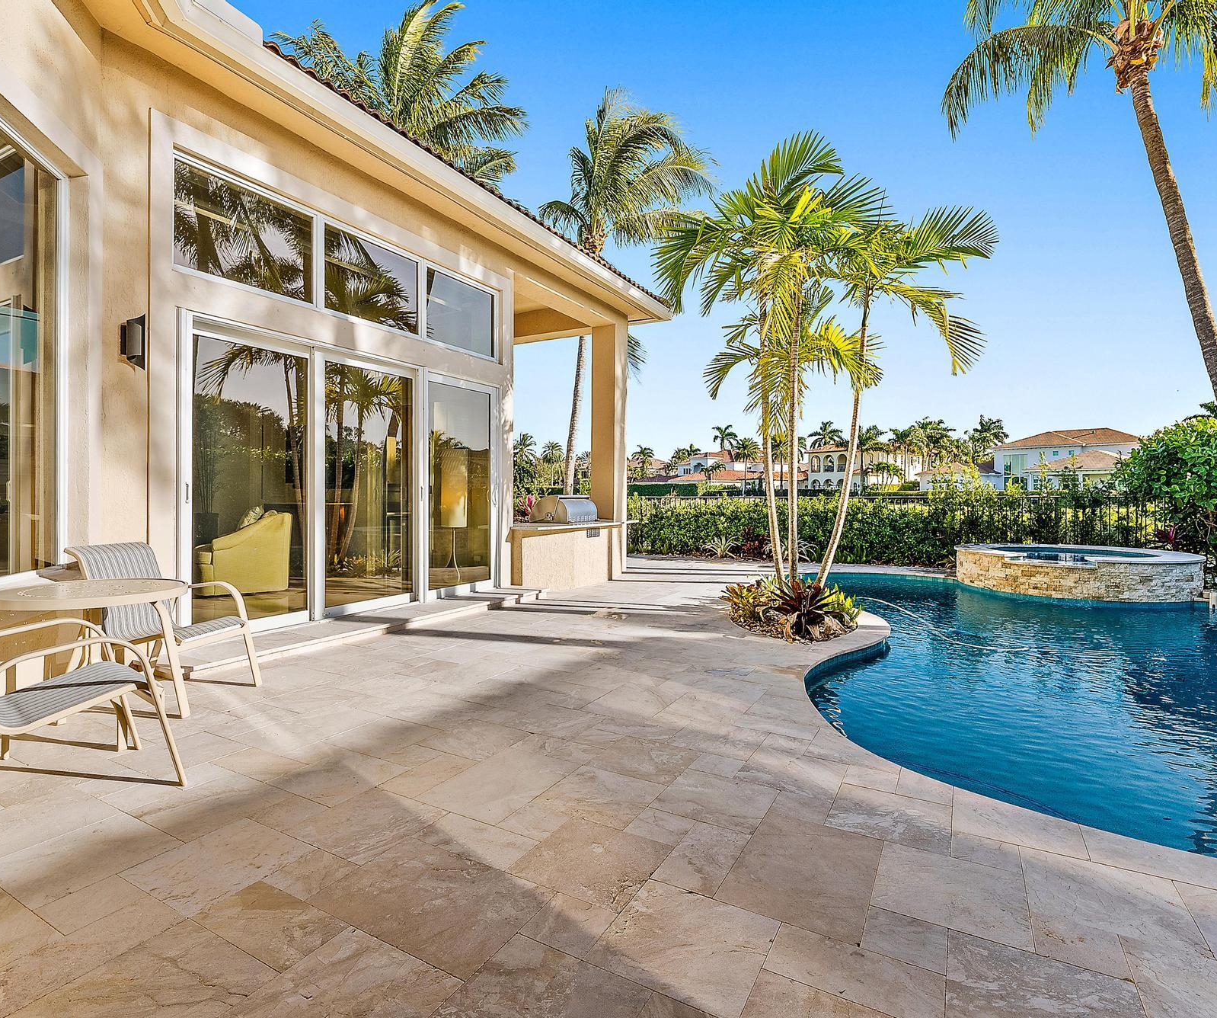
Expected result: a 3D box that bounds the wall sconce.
[{"bbox_3d":[-3.270,-1.152,4.082,0.110,0.350,0.125,1,1,32],"label":"wall sconce"}]

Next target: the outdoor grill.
[{"bbox_3d":[-0.627,0.000,8.590,0.640,0.400,0.770,1,1,32],"label":"outdoor grill"}]

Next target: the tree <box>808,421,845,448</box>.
[{"bbox_3d":[37.953,-8.480,103.000,6.000,13.200,6.000,0,1,0],"label":"tree"}]

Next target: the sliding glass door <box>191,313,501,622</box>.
[{"bbox_3d":[-2.249,-0.237,5.814,0.130,2.450,3.380,1,1,32],"label":"sliding glass door"}]

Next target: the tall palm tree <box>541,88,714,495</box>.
[{"bbox_3d":[0.505,-4.964,15.439,4.500,11.800,4.500,0,1,0],"label":"tall palm tree"}]

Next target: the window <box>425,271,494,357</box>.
[{"bbox_3d":[-1.673,-2.249,6.860,0.100,0.857,1.118,1,1,32],"label":"window"}]

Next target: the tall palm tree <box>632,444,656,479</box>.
[{"bbox_3d":[5.126,-4.533,84.950,3.600,9.200,3.600,0,1,0],"label":"tall palm tree"}]

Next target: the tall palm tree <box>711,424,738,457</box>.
[{"bbox_3d":[20.269,-8.170,103.000,4.400,12.600,4.400,0,1,0],"label":"tall palm tree"}]

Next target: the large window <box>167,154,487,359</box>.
[{"bbox_3d":[-2.298,-2.229,5.857,0.100,0.851,3.482,1,1,32],"label":"large window"}]

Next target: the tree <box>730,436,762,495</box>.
[{"bbox_3d":[18.554,-5.703,80.000,4.000,7.900,4.000,0,1,0],"label":"tree"}]

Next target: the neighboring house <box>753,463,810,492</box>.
[{"bbox_3d":[24.954,-4.317,86.000,9.000,5.000,8.000,0,1,11],"label":"neighboring house"}]

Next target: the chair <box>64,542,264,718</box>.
[{"bbox_3d":[-2.601,0.653,3.418,0.780,0.860,0.630,0,1,14],"label":"chair"}]

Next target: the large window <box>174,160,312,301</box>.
[{"bbox_3d":[-2.893,-2.155,4.773,0.100,0.830,1.090,1,1,32],"label":"large window"}]

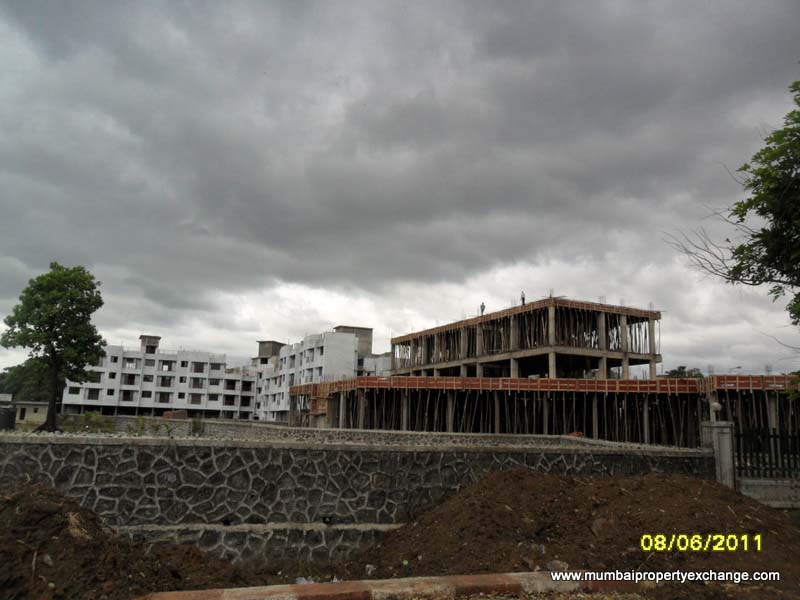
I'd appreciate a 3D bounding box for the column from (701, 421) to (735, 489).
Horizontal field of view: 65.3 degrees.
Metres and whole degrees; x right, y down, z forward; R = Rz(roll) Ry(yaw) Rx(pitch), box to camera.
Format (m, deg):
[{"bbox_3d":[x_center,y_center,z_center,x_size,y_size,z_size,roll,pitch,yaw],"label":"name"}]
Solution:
[{"bbox_3d":[5.872,2.943,11.445,0.400,1.400,0.400,3,-11,-5],"label":"column"}]

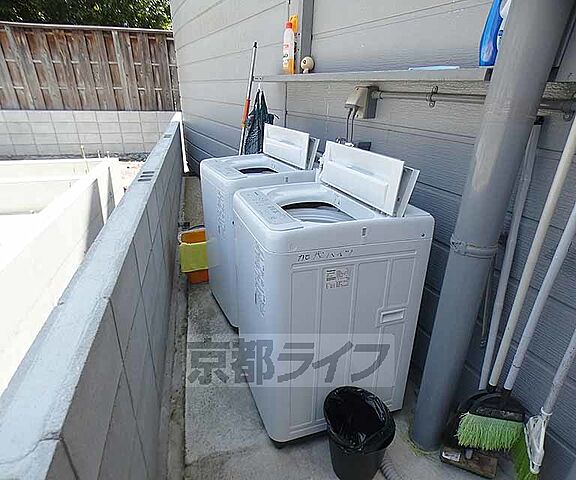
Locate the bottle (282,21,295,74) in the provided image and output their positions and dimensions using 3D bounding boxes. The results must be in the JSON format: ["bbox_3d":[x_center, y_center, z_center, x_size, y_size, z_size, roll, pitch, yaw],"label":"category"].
[{"bbox_3d":[0.006,-1.065,1.920,0.060,0.255,0.070,-14,28,-29],"label":"bottle"}]

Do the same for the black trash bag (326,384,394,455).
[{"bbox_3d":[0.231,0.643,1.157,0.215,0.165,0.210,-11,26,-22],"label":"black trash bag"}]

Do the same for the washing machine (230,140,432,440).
[{"bbox_3d":[0.113,0.163,1.423,0.570,1.037,0.566,-7,23,-19],"label":"washing machine"}]

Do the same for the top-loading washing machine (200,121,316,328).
[{"bbox_3d":[-0.147,-0.060,1.901,0.520,1.045,0.515,-11,26,-22],"label":"top-loading washing machine"}]

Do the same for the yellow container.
[{"bbox_3d":[-0.620,0.118,2.407,0.230,0.305,0.200,-7,25,-15],"label":"yellow container"}]

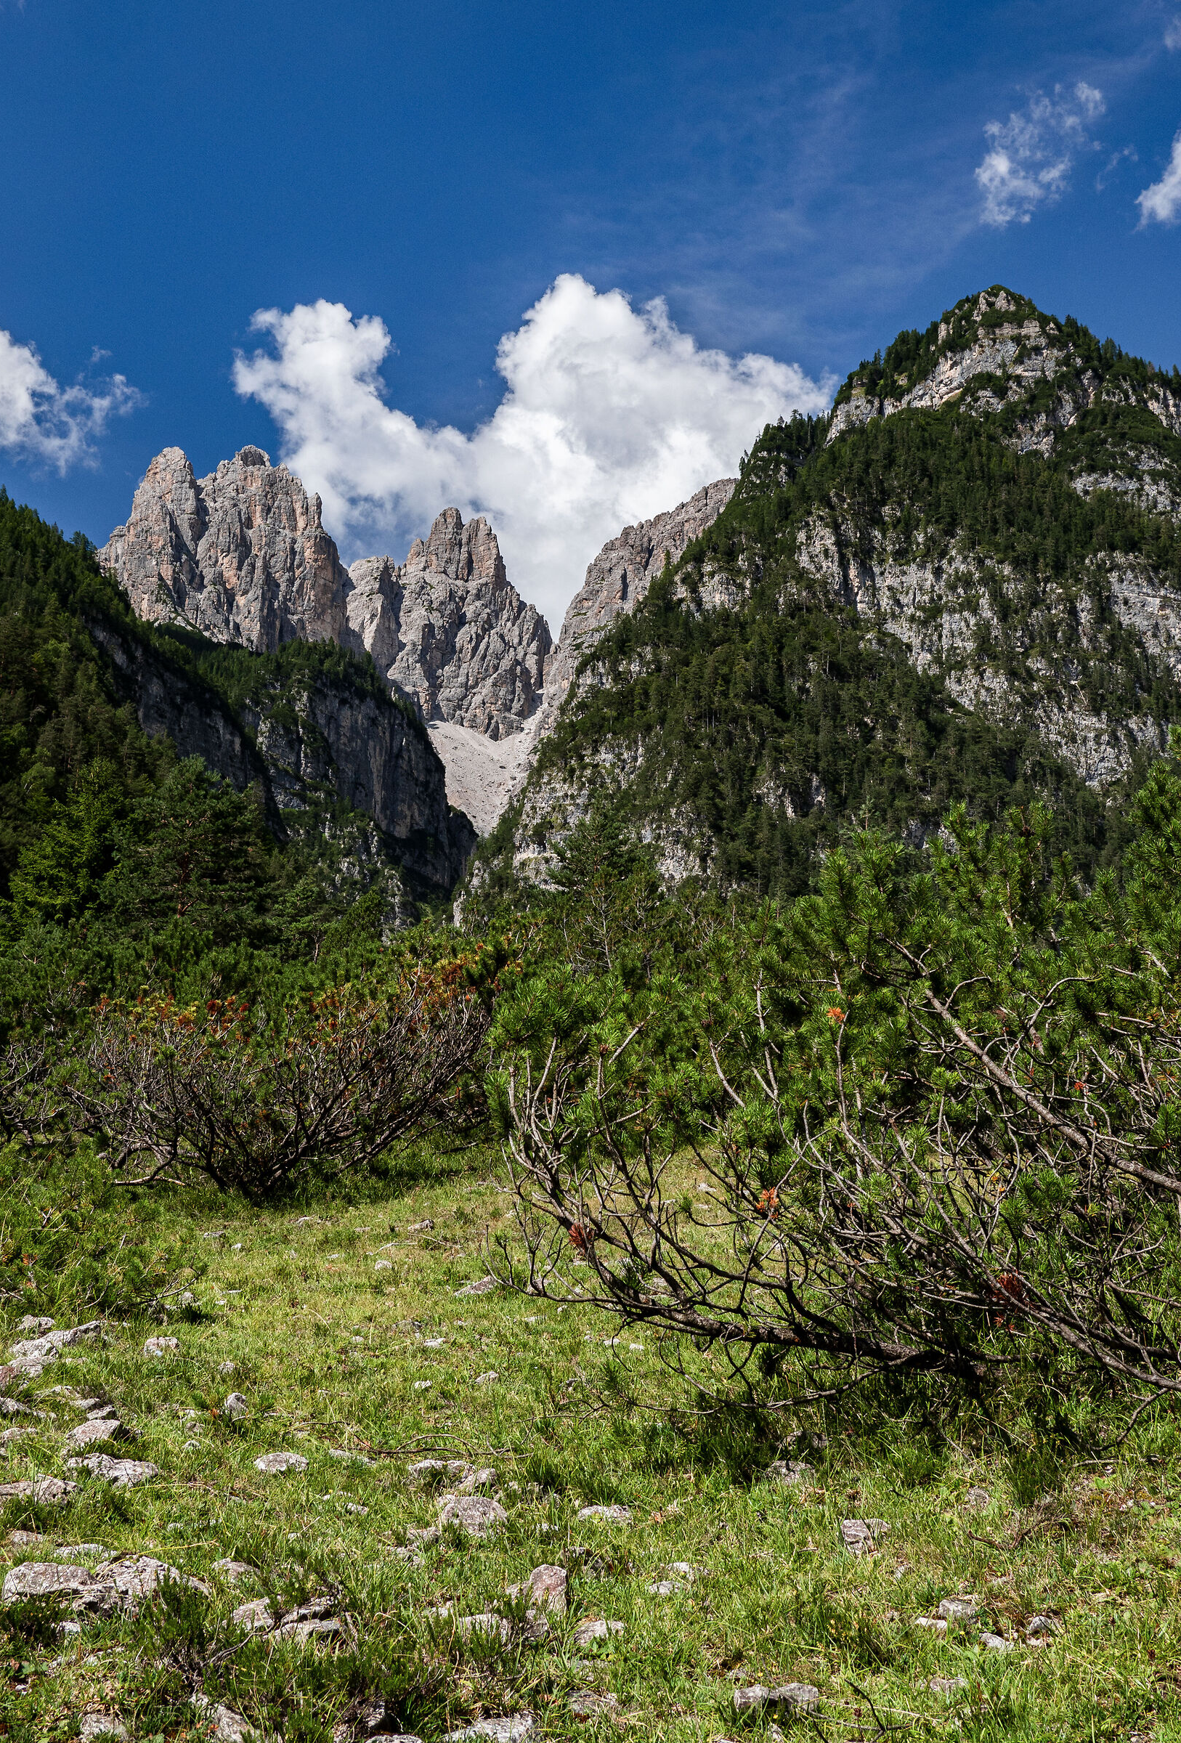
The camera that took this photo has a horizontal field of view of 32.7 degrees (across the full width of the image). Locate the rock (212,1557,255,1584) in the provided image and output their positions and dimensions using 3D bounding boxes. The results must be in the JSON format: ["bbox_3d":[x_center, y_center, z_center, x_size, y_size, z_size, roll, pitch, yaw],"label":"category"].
[{"bbox_3d":[-0.891,1.751,5.039,0.107,0.048,0.082,1,-3,-10],"label":"rock"}]

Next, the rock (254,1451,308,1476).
[{"bbox_3d":[-0.958,1.830,6.231,0.168,0.058,0.135,0,-3,0],"label":"rock"}]

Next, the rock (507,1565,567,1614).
[{"bbox_3d":[-0.131,1.749,4.904,0.146,0.106,0.110,0,-3,0],"label":"rock"}]

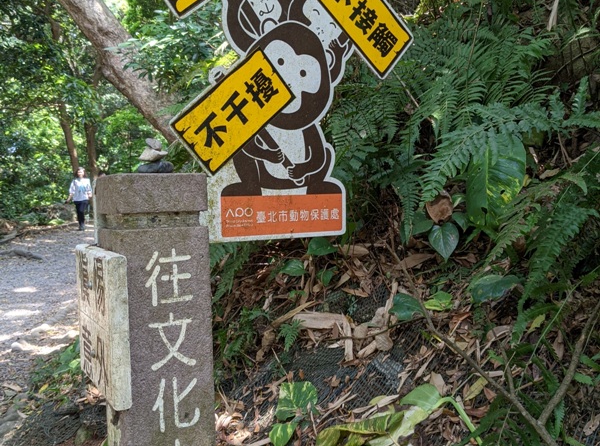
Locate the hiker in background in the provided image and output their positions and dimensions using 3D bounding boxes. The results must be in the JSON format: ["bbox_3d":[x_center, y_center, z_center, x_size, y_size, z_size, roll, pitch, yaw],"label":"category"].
[{"bbox_3d":[-5.624,-0.604,15.900,0.620,1.620,0.420,-2,4,-16],"label":"hiker in background"}]

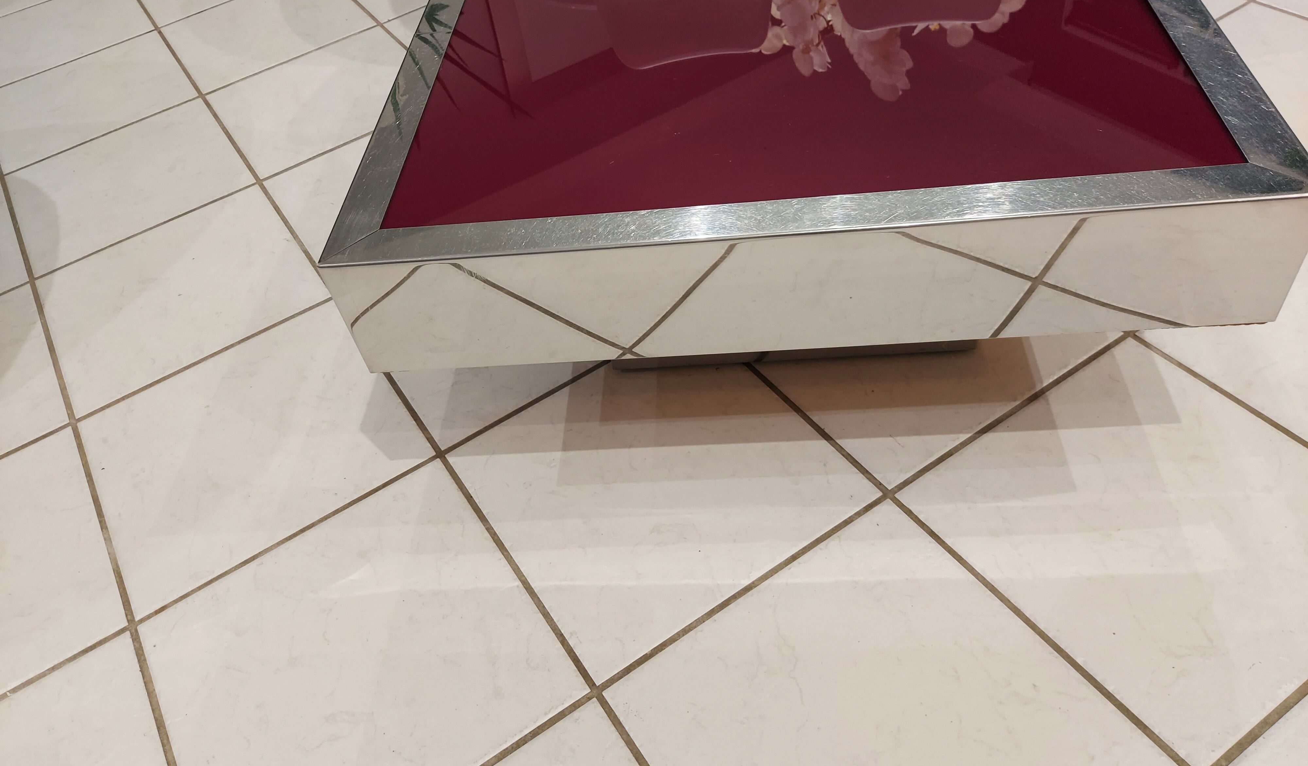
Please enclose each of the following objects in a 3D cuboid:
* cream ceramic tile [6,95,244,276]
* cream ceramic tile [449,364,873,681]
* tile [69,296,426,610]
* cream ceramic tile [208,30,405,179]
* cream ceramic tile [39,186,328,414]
[{"bbox_3d":[-0.972,-0.374,1.743,0.387,0.010,0.387,-30,50,-17],"label":"cream ceramic tile"},{"bbox_3d":[0.000,0.112,1.141,0.387,0.010,0.387,-30,50,-17],"label":"cream ceramic tile"},{"bbox_3d":[-0.542,0.076,1.265,0.387,0.010,0.387,-30,50,-17],"label":"tile"},{"bbox_3d":[-0.645,-0.563,1.859,0.387,0.010,0.387,-30,50,-17],"label":"cream ceramic tile"},{"bbox_3d":[-0.757,-0.149,1.504,0.387,0.010,0.387,-30,50,-17],"label":"cream ceramic tile"}]

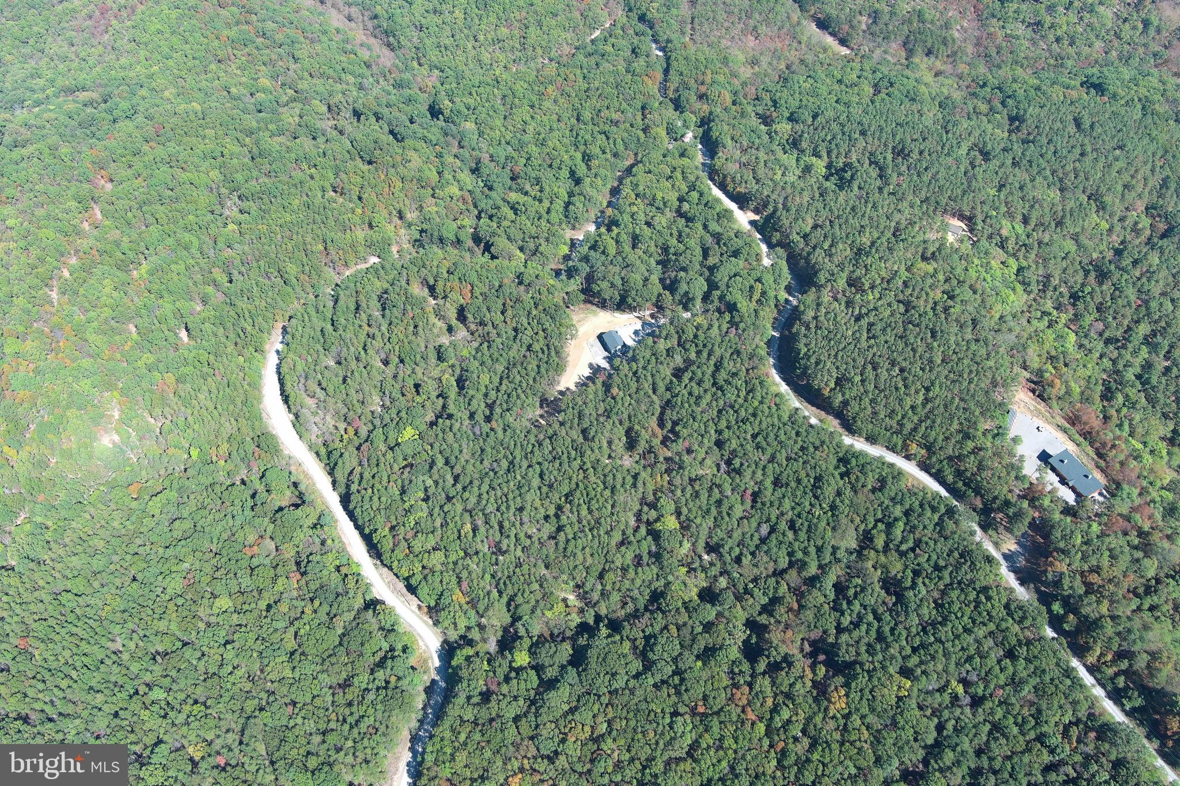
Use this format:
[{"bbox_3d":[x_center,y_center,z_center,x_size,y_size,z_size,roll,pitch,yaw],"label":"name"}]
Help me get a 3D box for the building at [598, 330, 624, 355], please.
[{"bbox_3d":[10.430,-22.032,412.868,6.800,5.000,9.300,-17,51,-15],"label":"building"}]

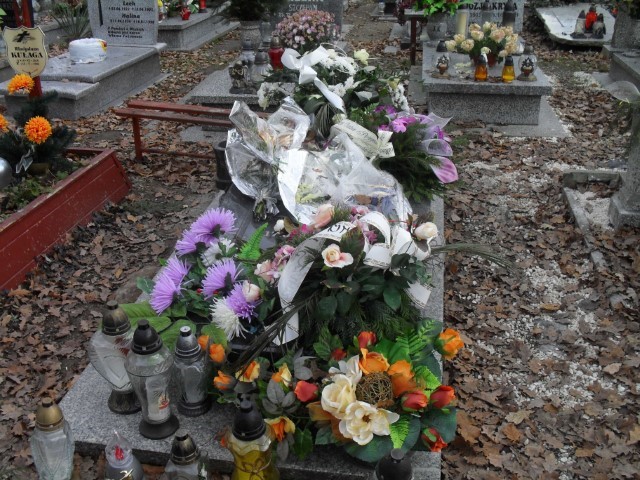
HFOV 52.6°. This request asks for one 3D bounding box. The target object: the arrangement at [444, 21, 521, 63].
[{"bbox_3d":[1.131,-1.362,4.532,0.460,0.270,0.340,0,27,0],"label":"arrangement"}]

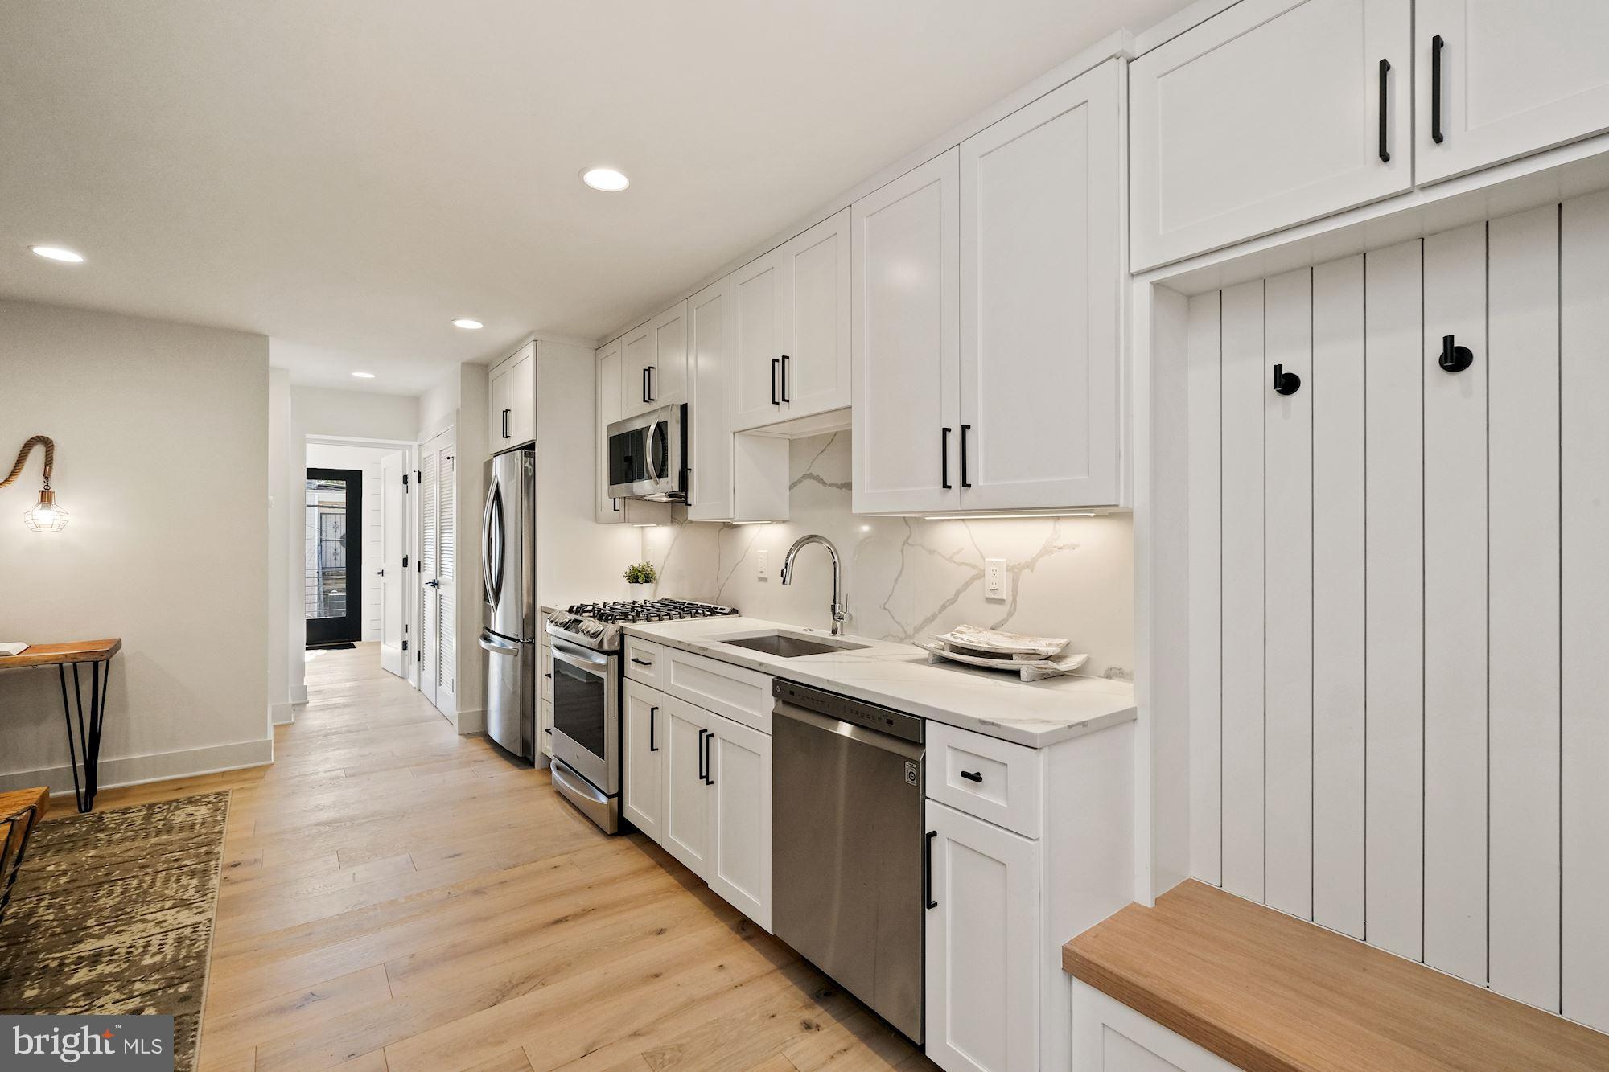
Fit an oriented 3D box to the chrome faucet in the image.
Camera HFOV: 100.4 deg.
[{"bbox_3d":[0.051,0.191,2.532,0.275,0.403,0.100,0,0,-39],"label":"chrome faucet"}]

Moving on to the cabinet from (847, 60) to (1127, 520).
[{"bbox_3d":[0.571,-0.602,2.021,0.318,1.056,0.924,0,0,-39],"label":"cabinet"}]

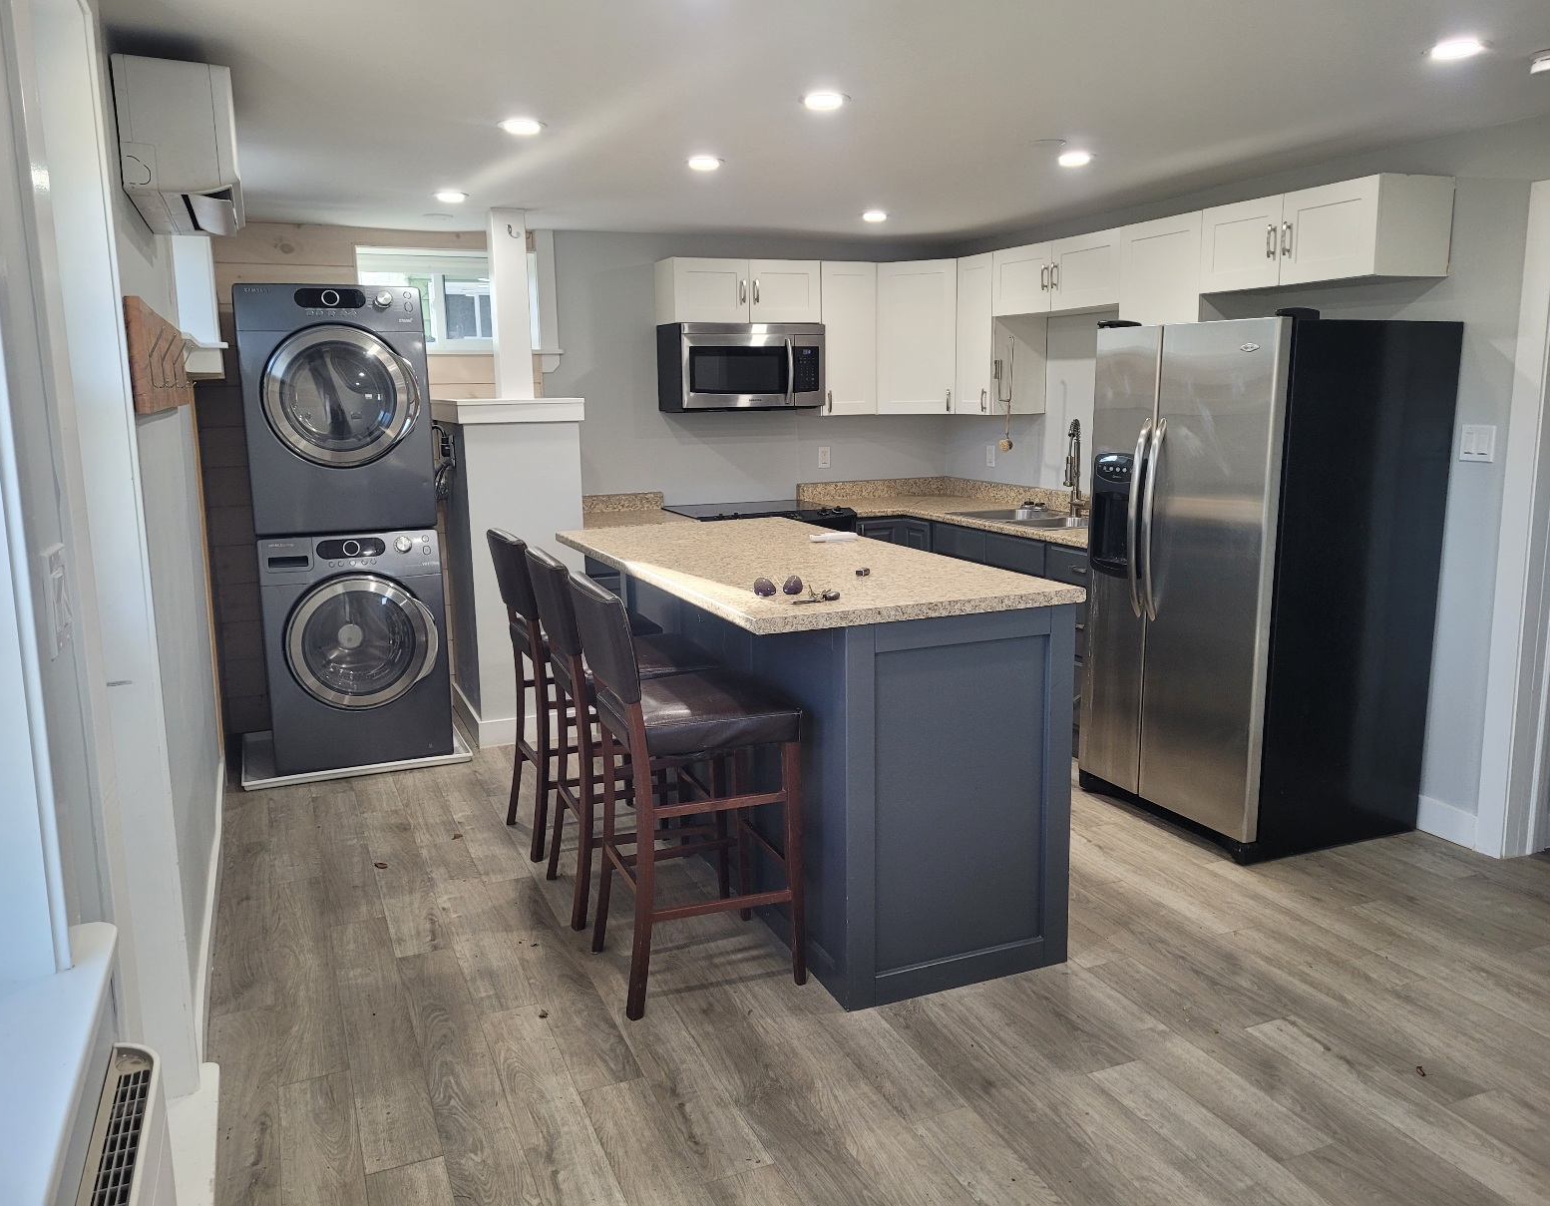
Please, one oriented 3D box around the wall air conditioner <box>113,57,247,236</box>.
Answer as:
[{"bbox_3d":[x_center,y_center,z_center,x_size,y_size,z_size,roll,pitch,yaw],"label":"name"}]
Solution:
[{"bbox_3d":[-1.607,-1.214,3.308,0.256,0.307,0.881,-5,11,-22],"label":"wall air conditioner"}]

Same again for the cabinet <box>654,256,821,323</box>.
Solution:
[{"bbox_3d":[-0.185,-1.562,6.106,0.769,0.302,0.325,-5,11,-22],"label":"cabinet"}]

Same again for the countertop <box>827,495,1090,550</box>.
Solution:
[{"bbox_3d":[0.999,-0.384,5.717,0.925,0.040,2.310,-5,11,-22],"label":"countertop"}]

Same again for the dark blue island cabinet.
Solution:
[{"bbox_3d":[0.003,0.341,3.872,0.911,0.979,1.990,-5,11,-23],"label":"dark blue island cabinet"}]

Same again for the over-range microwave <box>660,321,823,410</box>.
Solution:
[{"bbox_3d":[-0.168,-1.186,6.083,0.755,0.412,0.385,-5,11,-23],"label":"over-range microwave"}]

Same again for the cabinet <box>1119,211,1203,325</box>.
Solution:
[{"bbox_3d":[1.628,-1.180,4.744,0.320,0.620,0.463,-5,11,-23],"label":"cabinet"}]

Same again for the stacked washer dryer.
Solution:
[{"bbox_3d":[-1.810,-0.321,5.087,0.688,1.922,0.750,-5,11,-22],"label":"stacked washer dryer"}]

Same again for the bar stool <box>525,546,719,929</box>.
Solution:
[{"bbox_3d":[-0.441,0.368,3.609,0.480,1.043,0.437,-5,11,-24],"label":"bar stool"}]

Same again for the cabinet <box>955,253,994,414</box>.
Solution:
[{"bbox_3d":[1.127,-1.325,6.009,0.326,0.764,0.322,-5,11,-22],"label":"cabinet"}]

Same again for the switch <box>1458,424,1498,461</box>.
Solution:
[{"bbox_3d":[2.245,-0.508,3.863,0.010,0.115,0.119,-5,11,-22],"label":"switch"}]

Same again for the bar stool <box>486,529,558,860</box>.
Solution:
[{"bbox_3d":[-0.666,0.281,4.113,0.480,1.043,0.437,-6,11,-26],"label":"bar stool"}]

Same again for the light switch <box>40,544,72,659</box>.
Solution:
[{"bbox_3d":[-0.828,-0.003,1.390,0.014,0.116,0.114,-5,11,-23],"label":"light switch"}]

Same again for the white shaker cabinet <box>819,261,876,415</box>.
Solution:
[{"bbox_3d":[0.321,-1.368,6.304,0.318,0.760,0.315,-5,11,-23],"label":"white shaker cabinet"}]

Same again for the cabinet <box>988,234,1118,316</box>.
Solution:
[{"bbox_3d":[1.366,-1.457,5.398,0.326,0.301,0.934,-5,11,-22],"label":"cabinet"}]

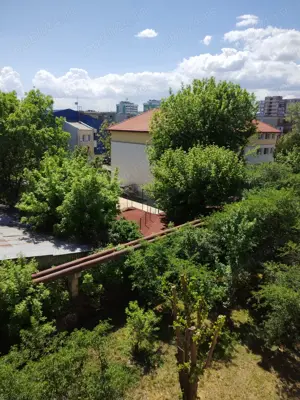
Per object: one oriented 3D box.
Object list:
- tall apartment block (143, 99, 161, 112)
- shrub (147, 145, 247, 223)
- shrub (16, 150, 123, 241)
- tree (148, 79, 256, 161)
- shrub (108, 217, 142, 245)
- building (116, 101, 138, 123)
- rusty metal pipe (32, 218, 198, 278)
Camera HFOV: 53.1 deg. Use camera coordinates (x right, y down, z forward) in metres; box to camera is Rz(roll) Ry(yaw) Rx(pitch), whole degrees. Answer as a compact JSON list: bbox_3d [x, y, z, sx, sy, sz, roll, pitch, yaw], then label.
[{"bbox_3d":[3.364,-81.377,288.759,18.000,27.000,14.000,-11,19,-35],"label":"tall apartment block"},{"bbox_3d":[6.260,-2.433,41.331,11.800,10.400,11.000,0,15,0],"label":"shrub"},{"bbox_3d":[-8.062,0.034,30.083,9.000,9.400,8.400,0,15,0],"label":"shrub"},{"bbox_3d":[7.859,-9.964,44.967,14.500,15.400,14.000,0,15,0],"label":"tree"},{"bbox_3d":[-2.575,3.566,31.572,3.200,3.600,3.100,0,15,0],"label":"shrub"},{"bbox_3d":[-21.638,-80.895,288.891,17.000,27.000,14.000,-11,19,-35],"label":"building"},{"bbox_3d":[-1.359,3.981,28.172,19.340,0.320,0.320,-13,20,-40],"label":"rusty metal pipe"}]

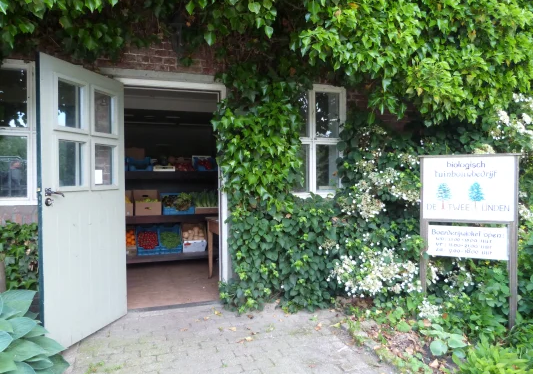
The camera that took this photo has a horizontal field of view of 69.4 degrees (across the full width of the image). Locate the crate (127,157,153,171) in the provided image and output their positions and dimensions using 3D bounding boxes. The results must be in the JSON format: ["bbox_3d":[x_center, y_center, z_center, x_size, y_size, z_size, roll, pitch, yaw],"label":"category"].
[{"bbox_3d":[-1.649,-0.297,5.069,0.300,0.110,0.400,0,17,-16],"label":"crate"}]

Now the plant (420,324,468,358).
[{"bbox_3d":[1.301,1.128,2.830,0.330,0.170,0.290,1,2,25],"label":"plant"}]

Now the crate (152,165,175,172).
[{"bbox_3d":[-1.368,-0.275,5.146,0.285,0.085,0.370,0,12,-16],"label":"crate"}]

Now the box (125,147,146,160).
[{"bbox_3d":[-1.892,-0.413,5.442,0.370,0.250,0.290,0,2,-16],"label":"box"}]

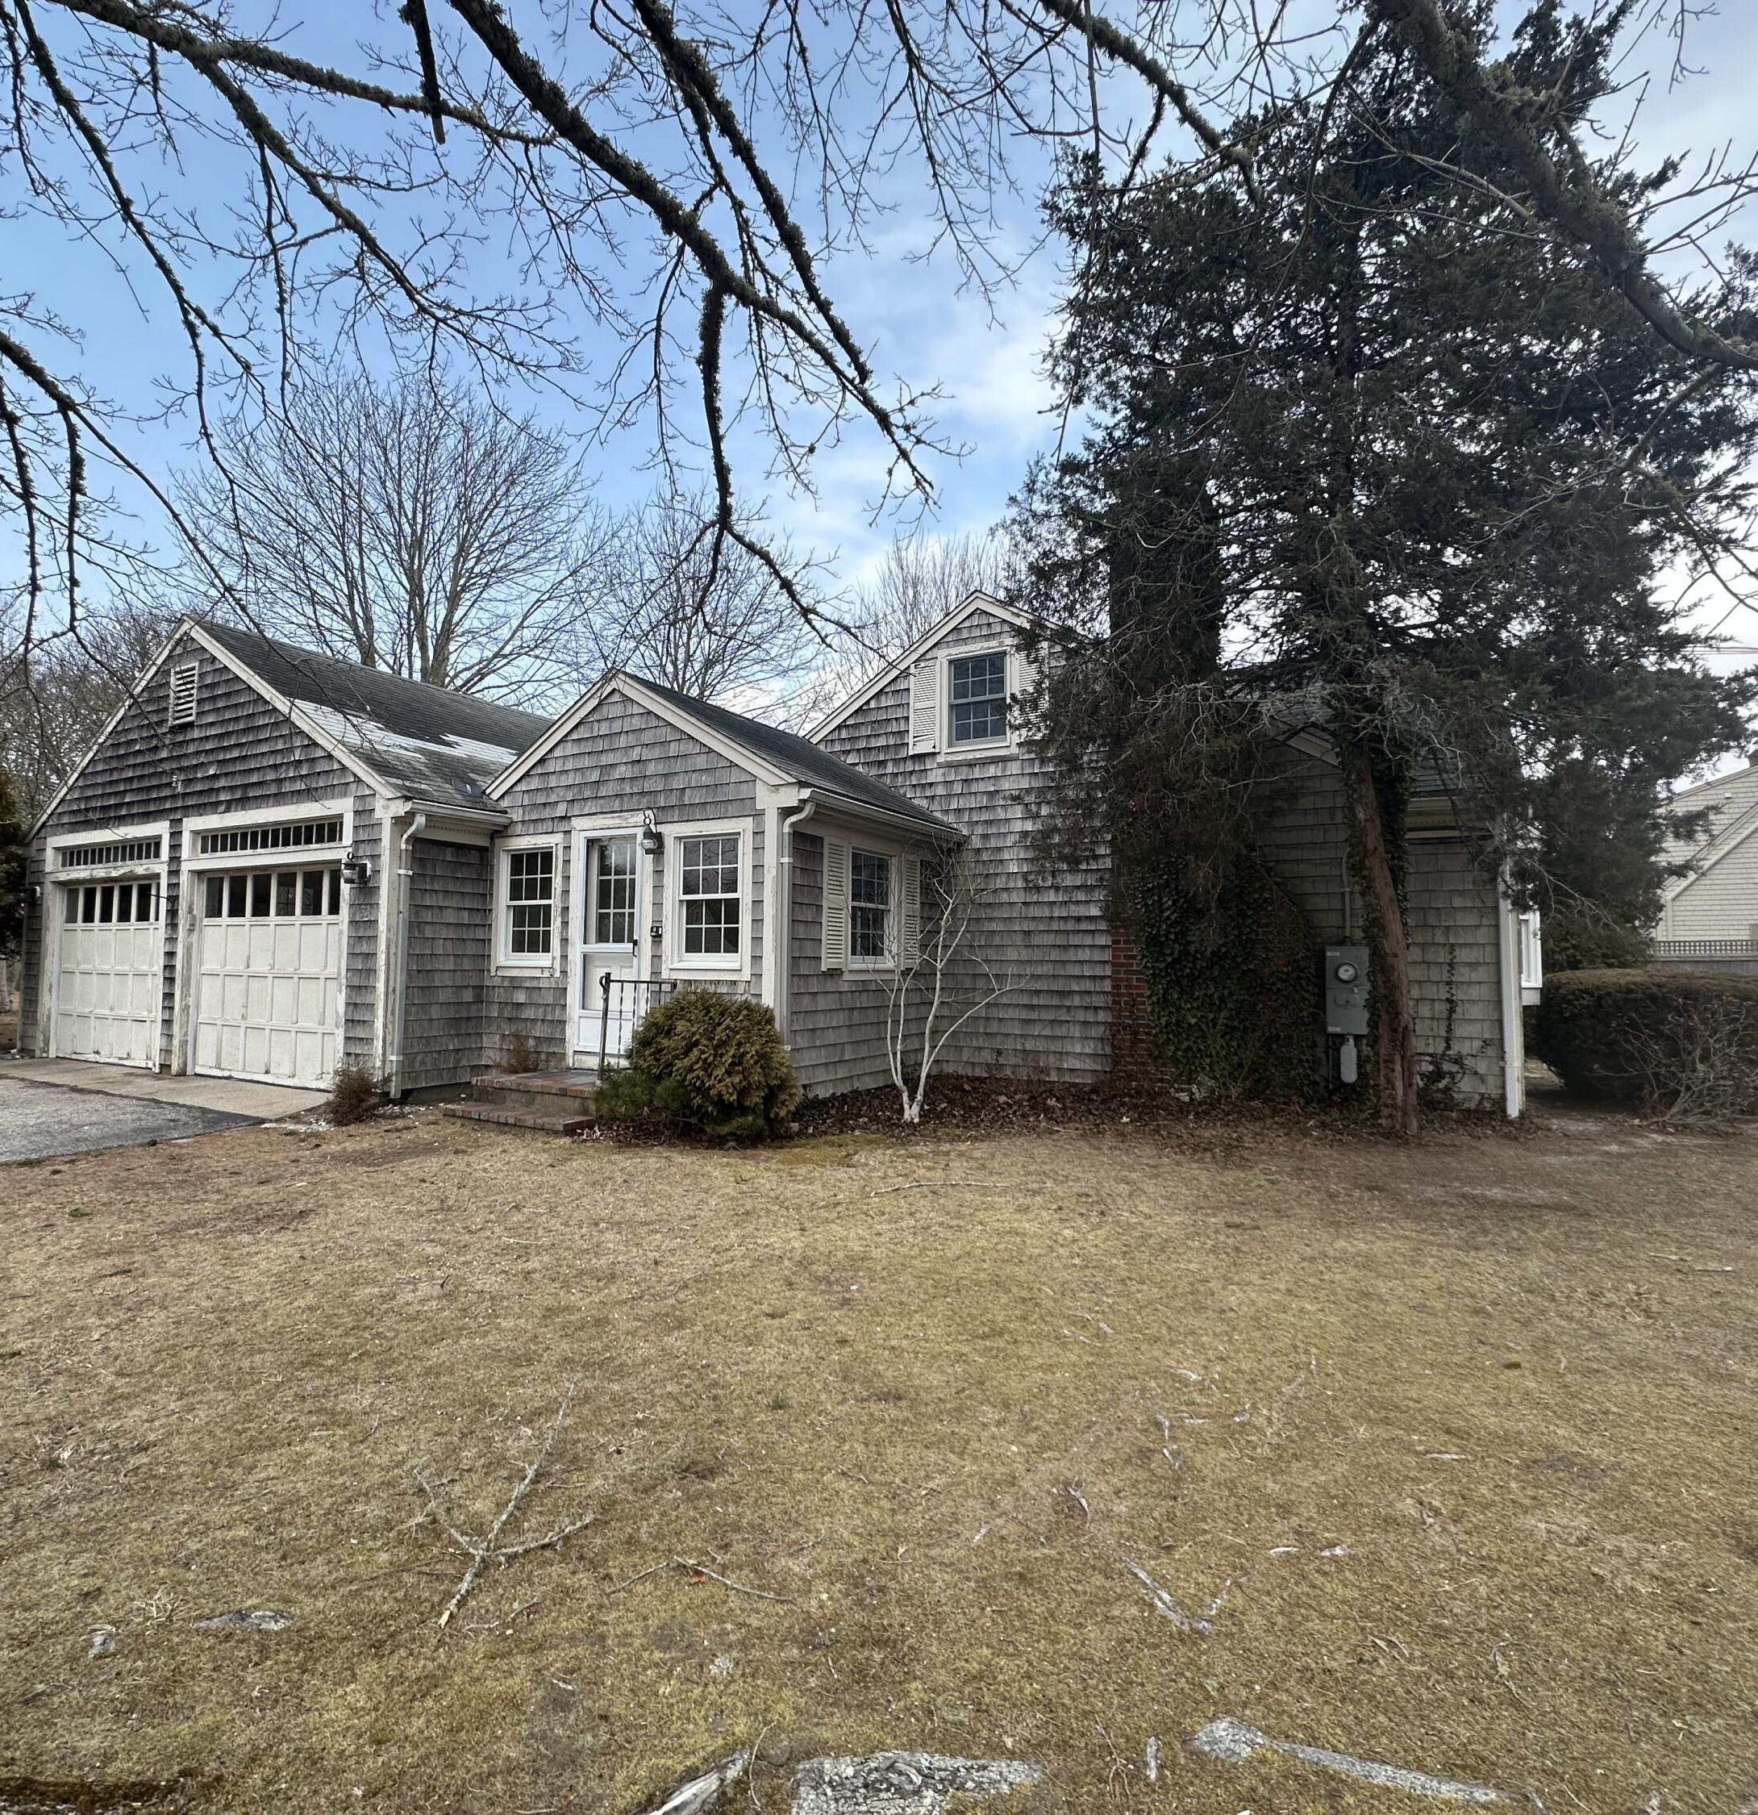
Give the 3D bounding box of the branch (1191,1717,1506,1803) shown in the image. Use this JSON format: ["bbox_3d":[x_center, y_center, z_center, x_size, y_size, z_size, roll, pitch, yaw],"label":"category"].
[{"bbox_3d":[0.829,1.508,1.748,0.522,0.060,0.100,-1,-4,17],"label":"branch"}]

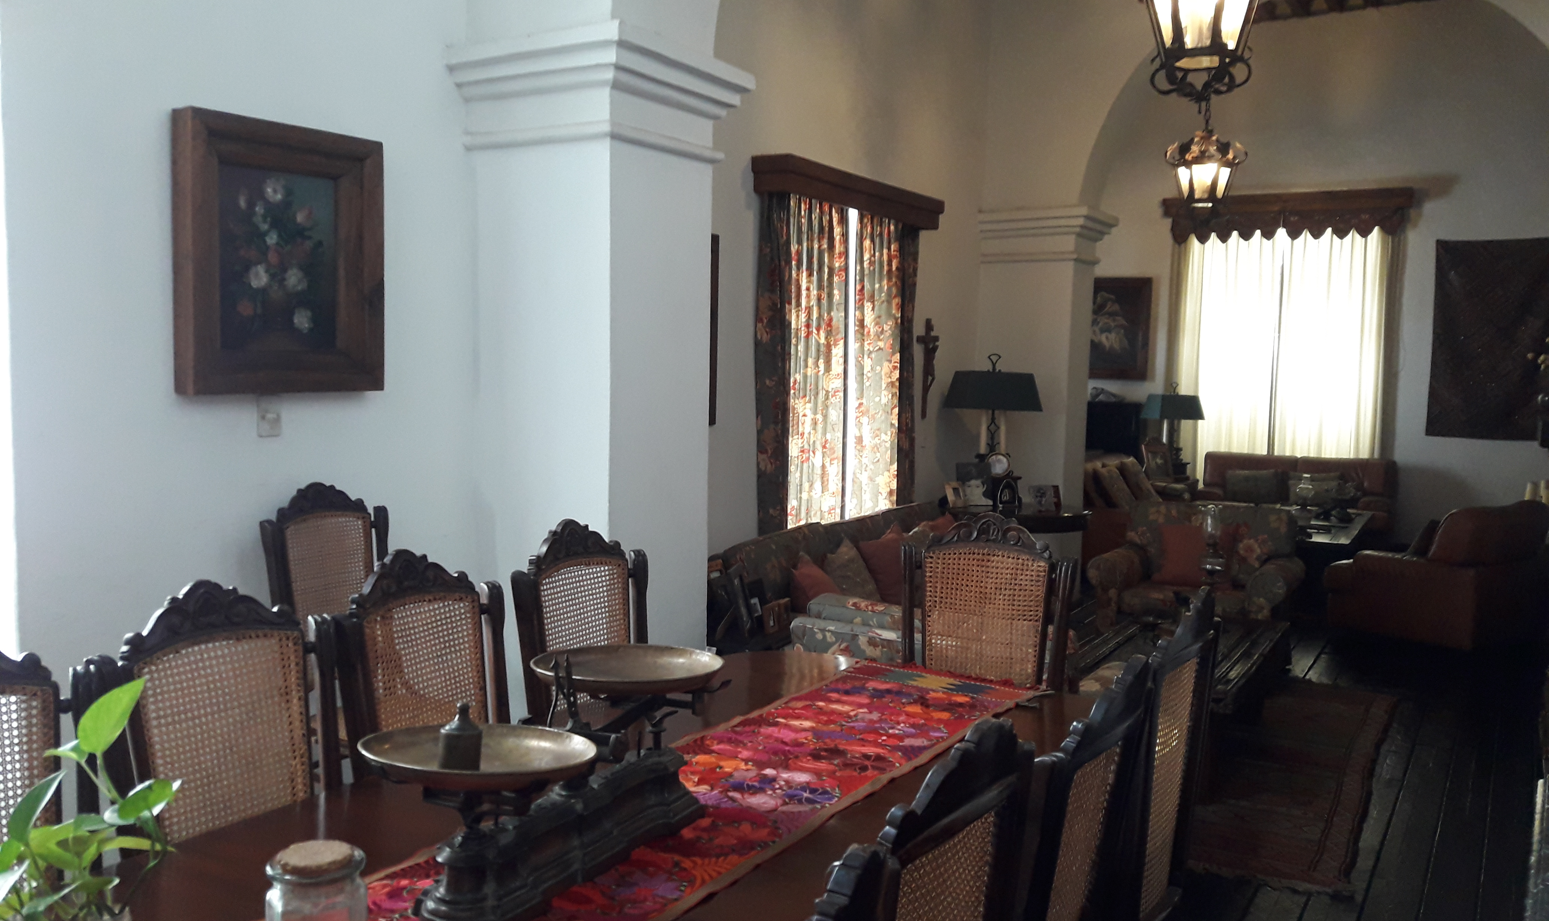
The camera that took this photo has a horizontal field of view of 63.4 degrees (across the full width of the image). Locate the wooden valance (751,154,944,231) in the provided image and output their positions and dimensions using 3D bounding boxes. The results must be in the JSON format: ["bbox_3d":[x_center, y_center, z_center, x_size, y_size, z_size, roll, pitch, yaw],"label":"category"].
[{"bbox_3d":[0.417,-1.302,6.231,0.195,0.166,1.677,4,5,31],"label":"wooden valance"}]

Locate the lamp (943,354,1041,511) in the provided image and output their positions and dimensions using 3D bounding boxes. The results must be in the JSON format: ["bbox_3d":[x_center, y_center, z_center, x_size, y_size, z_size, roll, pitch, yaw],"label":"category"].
[{"bbox_3d":[1.287,-0.168,7.406,0.580,0.927,0.300,2,5,12],"label":"lamp"}]

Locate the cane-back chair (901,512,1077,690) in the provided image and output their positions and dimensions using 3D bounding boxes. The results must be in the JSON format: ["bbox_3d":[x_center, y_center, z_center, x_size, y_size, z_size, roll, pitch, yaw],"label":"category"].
[{"bbox_3d":[0.453,0.760,3.289,0.480,1.170,0.550,3,5,27],"label":"cane-back chair"}]

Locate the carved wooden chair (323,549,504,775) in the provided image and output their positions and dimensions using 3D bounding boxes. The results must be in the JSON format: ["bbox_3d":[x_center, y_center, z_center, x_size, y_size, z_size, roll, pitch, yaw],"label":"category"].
[{"bbox_3d":[-0.536,0.797,2.556,0.550,1.170,0.470,4,5,34],"label":"carved wooden chair"}]

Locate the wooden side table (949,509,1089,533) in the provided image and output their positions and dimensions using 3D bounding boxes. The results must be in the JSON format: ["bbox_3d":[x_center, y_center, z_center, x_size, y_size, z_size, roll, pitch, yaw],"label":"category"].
[{"bbox_3d":[1.406,0.605,7.387,0.860,0.607,0.860,4,5,31],"label":"wooden side table"}]

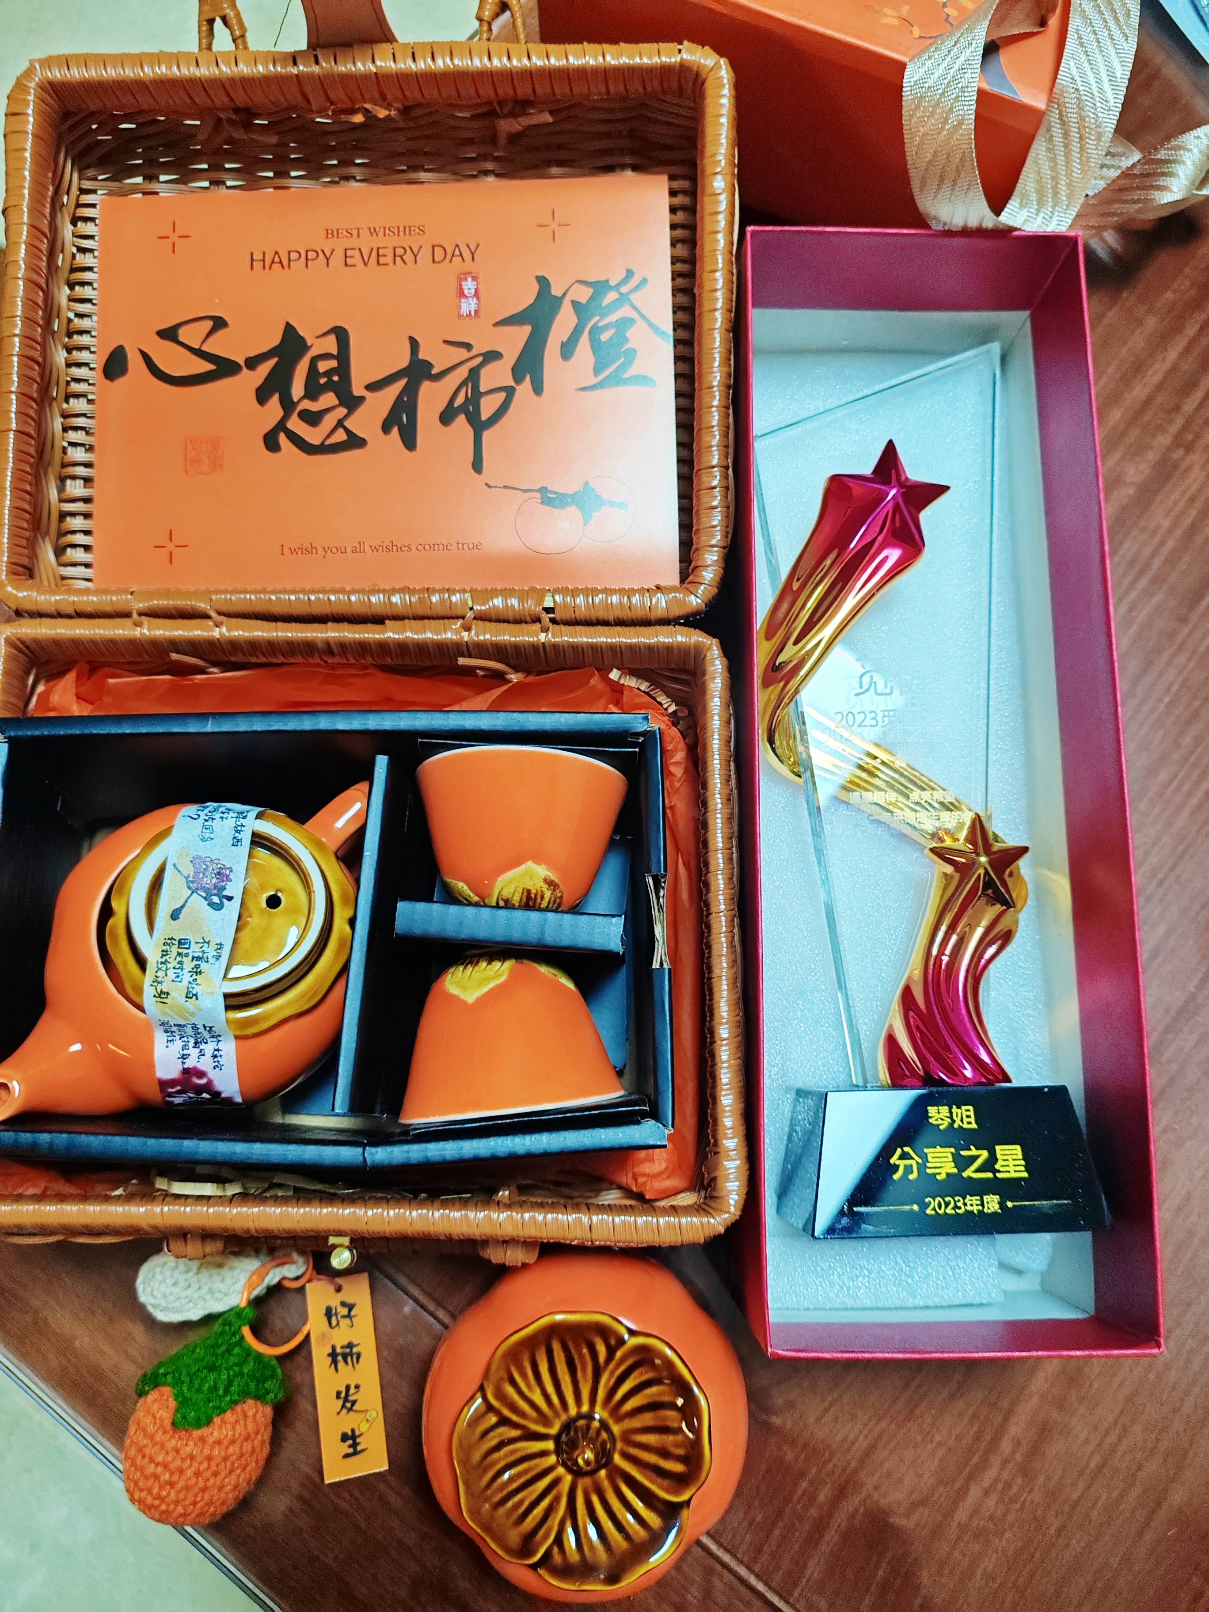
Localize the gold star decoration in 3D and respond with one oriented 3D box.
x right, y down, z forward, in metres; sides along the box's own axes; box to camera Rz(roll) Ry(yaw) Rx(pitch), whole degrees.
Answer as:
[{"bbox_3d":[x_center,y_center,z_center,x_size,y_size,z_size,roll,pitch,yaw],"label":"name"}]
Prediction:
[{"bbox_3d":[0.122,0.018,0.409,0.033,0.012,0.032,1,79,-1],"label":"gold star decoration"}]

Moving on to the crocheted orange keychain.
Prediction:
[{"bbox_3d":[-0.131,0.190,0.409,0.058,0.040,0.083,5,79,0],"label":"crocheted orange keychain"}]

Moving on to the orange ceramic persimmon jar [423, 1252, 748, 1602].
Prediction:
[{"bbox_3d":[-0.006,0.191,0.393,0.099,0.077,0.099,0,79,-1],"label":"orange ceramic persimmon jar"}]

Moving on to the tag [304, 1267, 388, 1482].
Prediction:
[{"bbox_3d":[-0.087,0.193,0.427,0.021,0.003,0.063,-8,80,-3],"label":"tag"}]

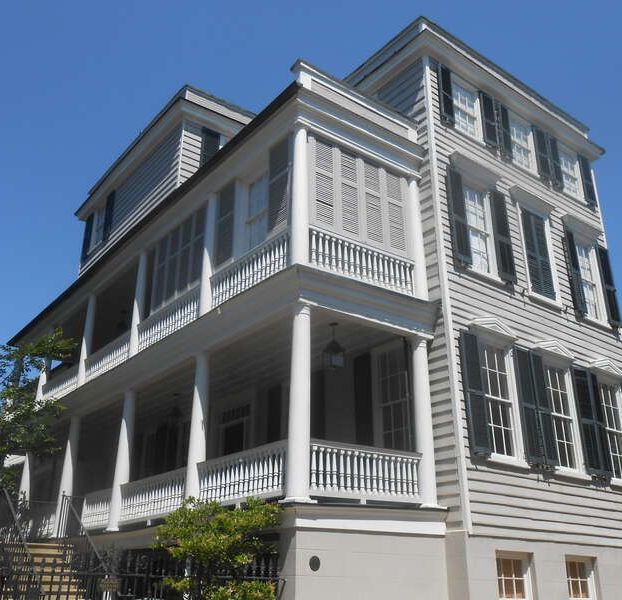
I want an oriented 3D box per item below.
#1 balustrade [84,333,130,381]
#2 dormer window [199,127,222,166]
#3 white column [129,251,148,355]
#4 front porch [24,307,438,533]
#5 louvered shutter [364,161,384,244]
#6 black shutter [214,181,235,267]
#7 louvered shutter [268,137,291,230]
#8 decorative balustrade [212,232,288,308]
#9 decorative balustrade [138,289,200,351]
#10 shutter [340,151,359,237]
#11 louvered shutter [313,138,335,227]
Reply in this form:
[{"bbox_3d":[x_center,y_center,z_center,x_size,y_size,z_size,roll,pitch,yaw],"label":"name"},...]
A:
[{"bbox_3d":[-4.957,1.425,16.930,0.120,0.847,2.806,18,-29,-35],"label":"balustrade"},{"bbox_3d":[-2.550,-3.731,17.685,0.609,1.417,0.126,17,-29,-34],"label":"dormer window"},{"bbox_3d":[-3.987,0.083,16.188,0.290,2.750,0.290,18,-29,-35],"label":"white column"},{"bbox_3d":[-3.219,4.012,16.347,3.255,3.255,13.923,17,-29,-34],"label":"front porch"},{"bbox_3d":[1.217,-1.850,13.402,0.588,1.785,0.063,17,-29,-34],"label":"louvered shutter"},{"bbox_3d":[-1.700,-1.467,13.748,0.050,1.925,0.693,18,-29,-35],"label":"black shutter"},{"bbox_3d":[-0.584,-2.097,12.828,0.063,2.016,0.630,17,-29,-34],"label":"louvered shutter"},{"bbox_3d":[-1.194,-0.494,12.934,0.147,0.798,2.730,17,-29,-34],"label":"decorative balustrade"},{"bbox_3d":[-3.001,0.462,14.687,0.120,0.847,2.857,18,-29,-35],"label":"decorative balustrade"},{"bbox_3d":[0.697,-1.895,12.568,0.555,1.782,0.050,16,-28,-32],"label":"shutter"},{"bbox_3d":[0.254,-2.106,12.700,0.588,1.796,0.063,17,-29,-34],"label":"louvered shutter"}]

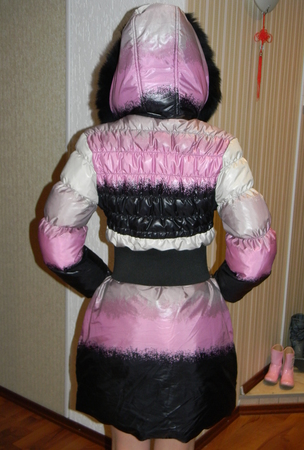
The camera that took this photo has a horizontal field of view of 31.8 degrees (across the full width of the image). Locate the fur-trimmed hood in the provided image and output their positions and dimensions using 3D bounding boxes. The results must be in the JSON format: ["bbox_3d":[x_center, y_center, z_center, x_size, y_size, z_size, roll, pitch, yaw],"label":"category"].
[{"bbox_3d":[0.020,-0.402,1.431,0.330,0.335,0.300,2,10,0],"label":"fur-trimmed hood"}]

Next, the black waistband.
[{"bbox_3d":[0.024,0.097,1.502,0.270,0.108,0.200,2,10,0],"label":"black waistband"}]

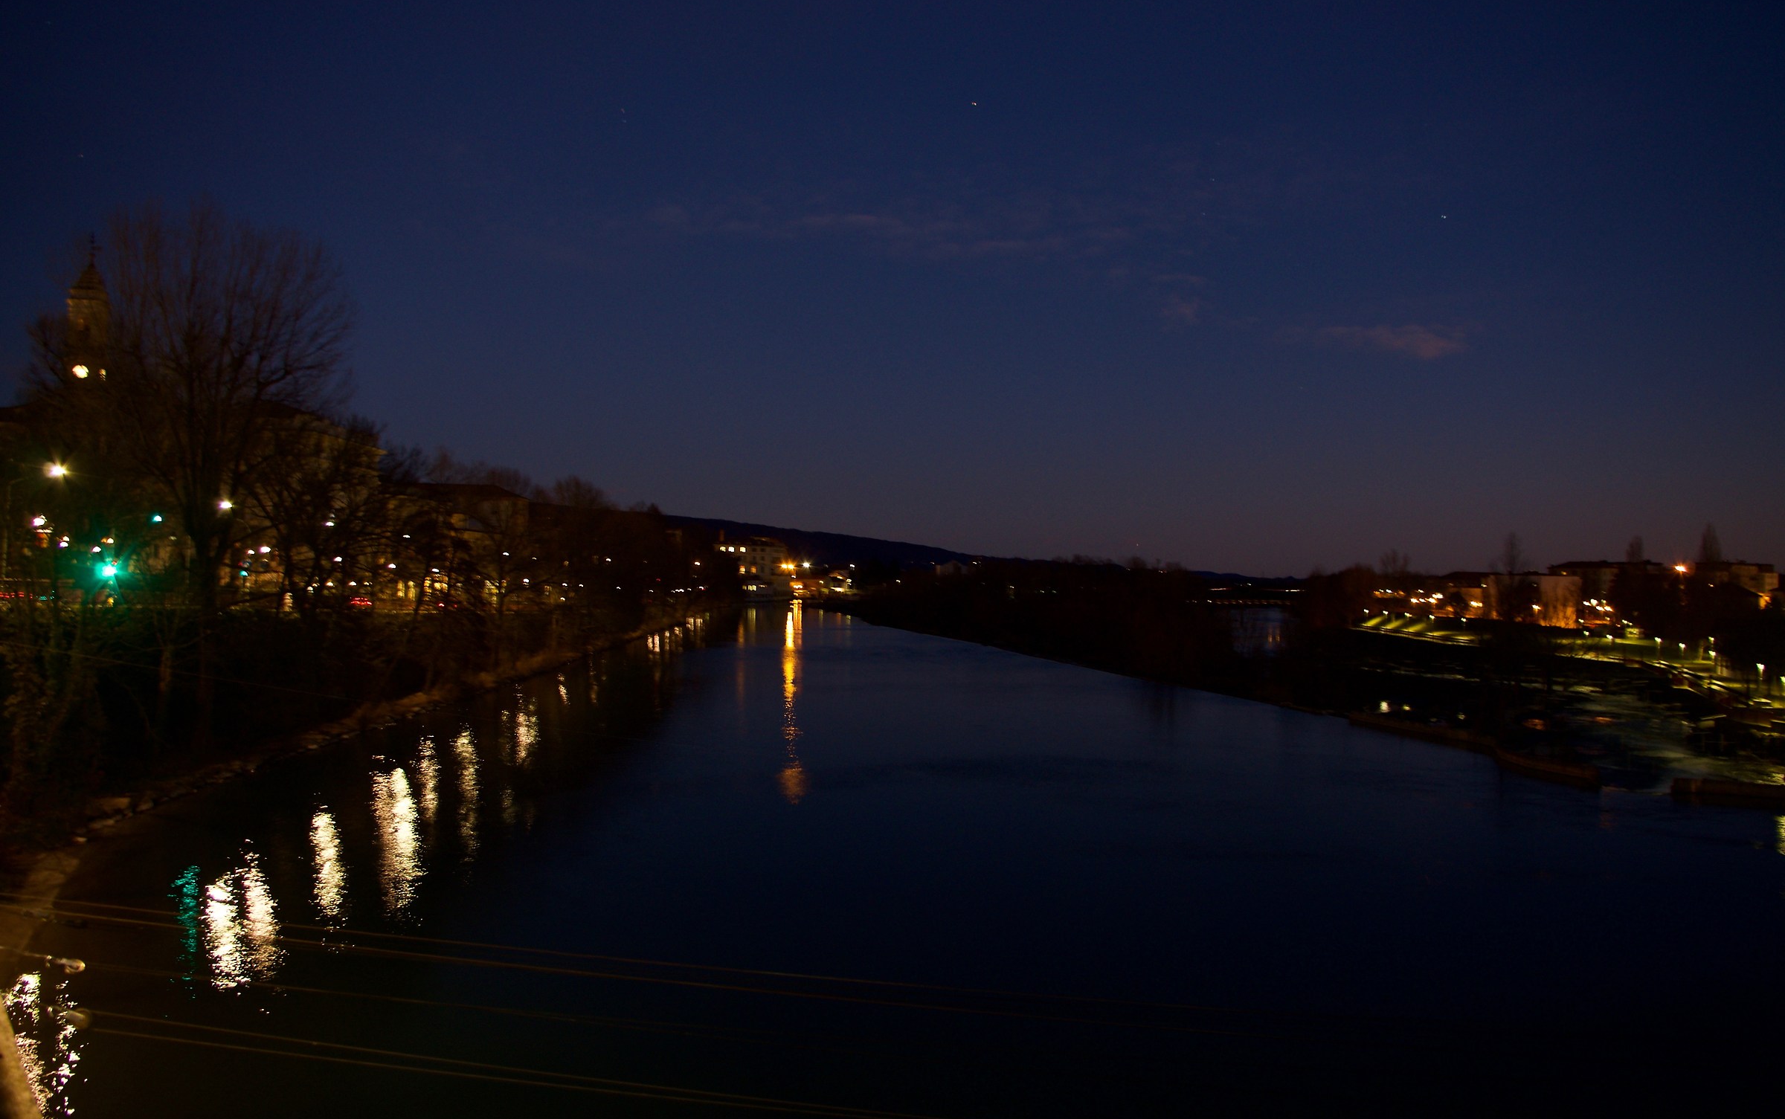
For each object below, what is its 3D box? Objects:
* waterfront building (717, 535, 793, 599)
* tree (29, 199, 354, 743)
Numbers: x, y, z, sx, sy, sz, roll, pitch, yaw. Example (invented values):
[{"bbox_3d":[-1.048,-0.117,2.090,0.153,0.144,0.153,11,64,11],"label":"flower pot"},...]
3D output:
[{"bbox_3d":[-45.000,2.700,438.000,21.300,20.500,14.000,0,-1,22],"label":"waterfront building"},{"bbox_3d":[-30.600,-3.900,58.000,13.600,23.600,13.000,0,-1,0],"label":"tree"}]

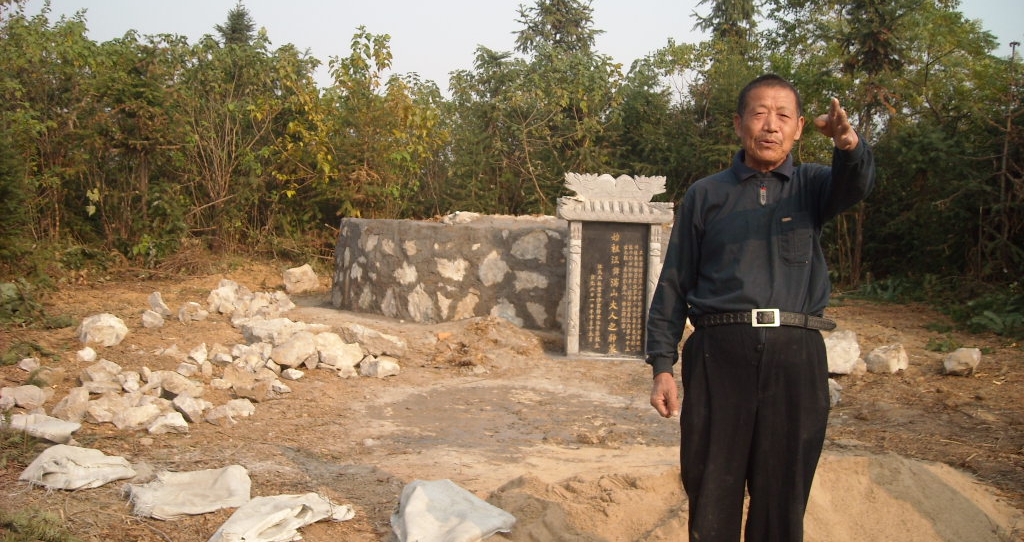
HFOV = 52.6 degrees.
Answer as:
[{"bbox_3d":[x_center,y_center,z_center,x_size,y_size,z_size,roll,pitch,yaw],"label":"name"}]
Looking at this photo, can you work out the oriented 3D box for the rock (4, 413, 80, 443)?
[{"bbox_3d":[-2.333,0.781,5.150,0.338,0.095,0.177,-1,5,-25],"label":"rock"}]

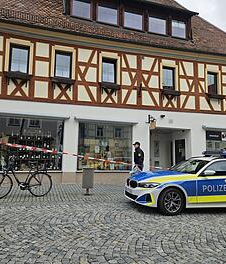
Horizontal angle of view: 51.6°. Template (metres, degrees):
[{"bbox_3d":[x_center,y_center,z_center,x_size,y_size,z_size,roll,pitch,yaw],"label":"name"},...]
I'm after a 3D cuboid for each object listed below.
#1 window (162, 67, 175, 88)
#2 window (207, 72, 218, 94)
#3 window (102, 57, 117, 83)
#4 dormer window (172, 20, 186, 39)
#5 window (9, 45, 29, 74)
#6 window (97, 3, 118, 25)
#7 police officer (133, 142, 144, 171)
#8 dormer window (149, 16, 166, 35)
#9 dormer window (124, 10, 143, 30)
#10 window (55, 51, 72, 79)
[{"bbox_3d":[2.713,-2.601,11.352,0.730,1.190,0.160,2,-6,-18],"label":"window"},{"bbox_3d":[5.623,-2.729,13.165,0.655,1.272,0.120,3,-8,-16],"label":"window"},{"bbox_3d":[-0.171,-2.735,10.432,0.730,1.210,0.160,2,-6,-18],"label":"window"},{"bbox_3d":[3.925,-6.097,13.954,0.961,0.999,0.120,3,-8,-17],"label":"dormer window"},{"bbox_3d":[-3.724,-2.903,9.299,0.745,1.220,0.160,2,-6,-18],"label":"window"},{"bbox_3d":[-0.282,-6.355,12.676,1.179,1.056,0.120,3,-8,-17],"label":"window"},{"bbox_3d":[1.027,1.342,9.306,0.420,1.850,0.500,2,-6,-11],"label":"police officer"},{"bbox_3d":[2.595,-6.134,13.545,1.112,0.964,0.120,3,-8,-17],"label":"dormer window"},{"bbox_3d":[1.009,-5.391,11.413,1.040,0.900,0.200,2,-6,-18],"label":"dormer window"},{"bbox_3d":[-2.289,-3.145,10.904,0.753,1.317,0.120,3,-8,-16],"label":"window"}]

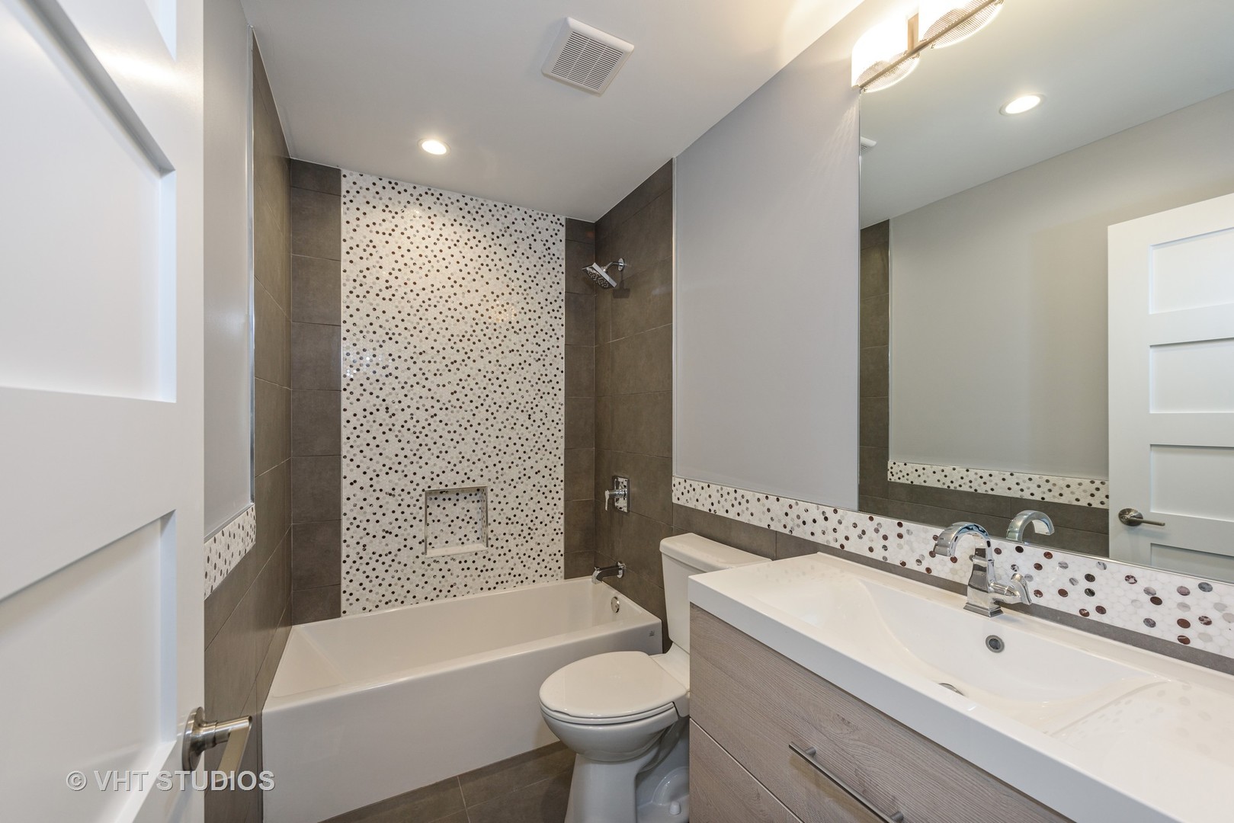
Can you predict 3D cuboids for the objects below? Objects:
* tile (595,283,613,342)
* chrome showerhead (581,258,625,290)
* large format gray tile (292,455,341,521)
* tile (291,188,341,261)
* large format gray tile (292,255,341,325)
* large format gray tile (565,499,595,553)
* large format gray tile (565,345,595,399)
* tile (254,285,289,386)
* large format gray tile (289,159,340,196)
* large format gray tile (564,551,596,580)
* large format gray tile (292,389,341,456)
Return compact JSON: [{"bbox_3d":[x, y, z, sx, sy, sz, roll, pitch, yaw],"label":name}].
[{"bbox_3d":[-0.078,-0.548,2.790,0.010,0.305,0.213,0,0,-28],"label":"tile"},{"bbox_3d":[-0.069,-0.733,2.541,0.209,0.189,0.139,0,0,-28],"label":"chrome showerhead"},{"bbox_3d":[-1.396,0.364,2.233,0.197,0.307,0.010,0,0,-28],"label":"large format gray tile"},{"bbox_3d":[-1.392,-0.862,2.235,0.197,0.306,0.010,0,0,-28],"label":"tile"},{"bbox_3d":[-1.387,-0.554,2.224,0.196,0.305,0.010,0,0,-28],"label":"large format gray tile"},{"bbox_3d":[-0.222,0.672,2.835,0.191,0.305,0.010,0,0,-28],"label":"large format gray tile"},{"bbox_3d":[-0.219,-0.245,2.862,0.193,0.307,0.010,0,0,-28],"label":"large format gray tile"},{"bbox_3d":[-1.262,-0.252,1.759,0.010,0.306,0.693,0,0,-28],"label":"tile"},{"bbox_3d":[-1.386,-1.077,2.227,0.196,0.133,0.010,0,0,-28],"label":"large format gray tile"},{"bbox_3d":[-0.222,0.899,2.834,0.191,0.149,0.010,0,0,-28],"label":"large format gray tile"},{"bbox_3d":[-1.395,0.056,2.234,0.197,0.307,0.010,0,0,-28],"label":"large format gray tile"}]

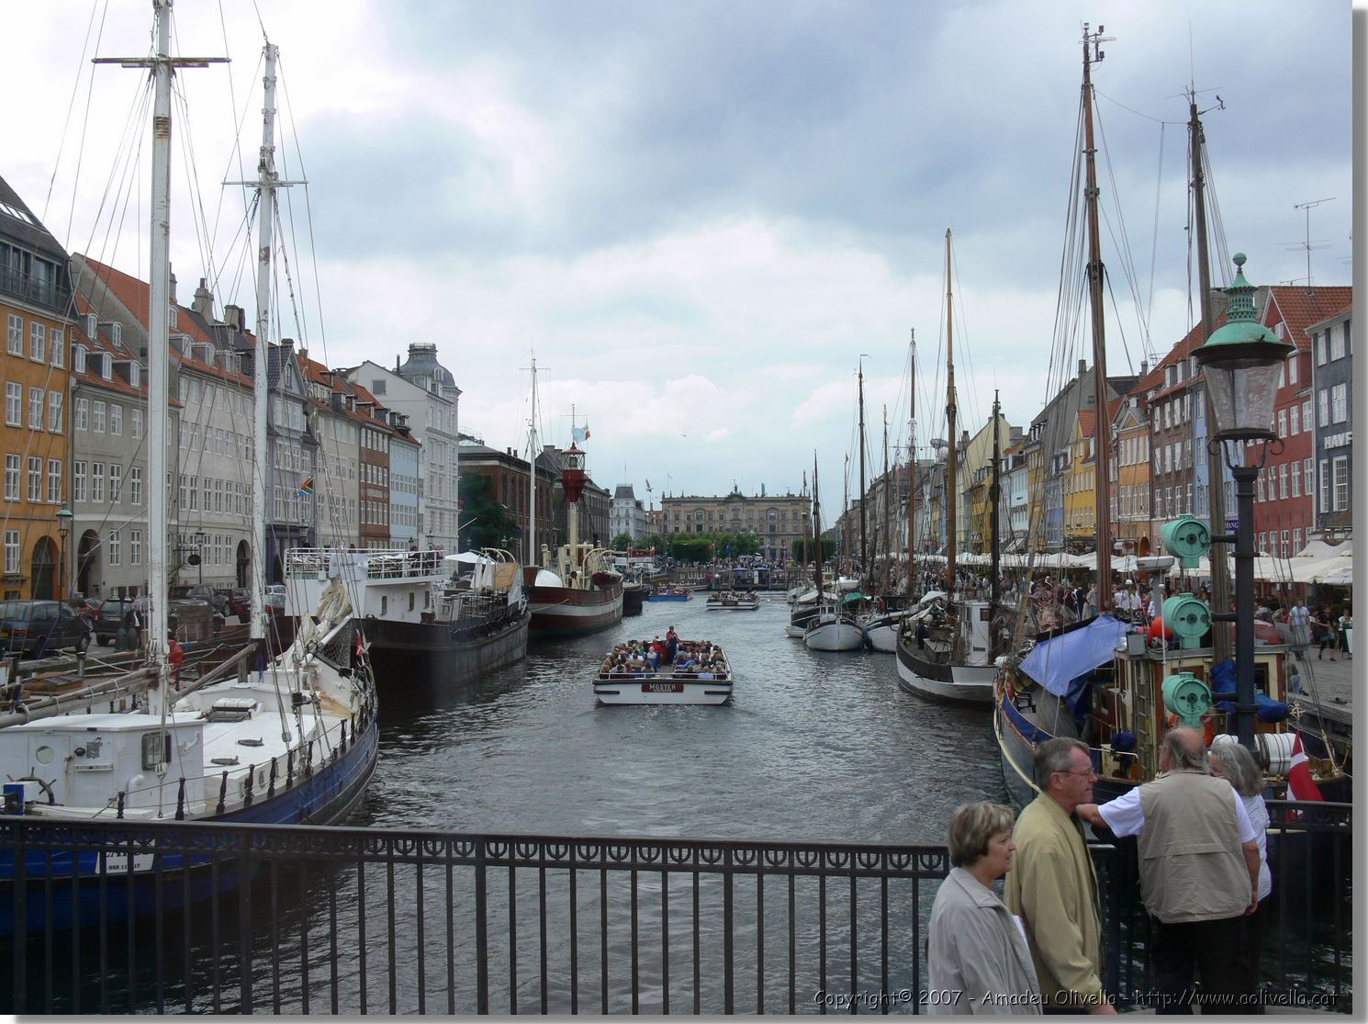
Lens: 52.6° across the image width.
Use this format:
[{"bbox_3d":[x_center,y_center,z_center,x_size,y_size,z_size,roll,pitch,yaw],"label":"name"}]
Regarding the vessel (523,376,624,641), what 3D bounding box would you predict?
[{"bbox_3d":[-8.500,-0.427,96.574,6.500,16.800,33.000,0,-2,4],"label":"vessel"}]

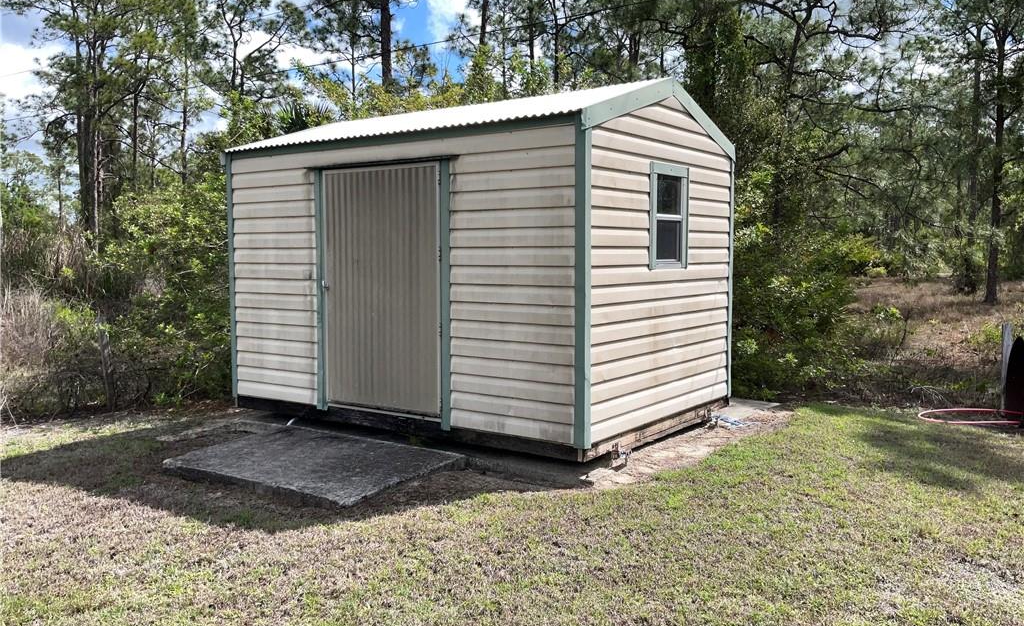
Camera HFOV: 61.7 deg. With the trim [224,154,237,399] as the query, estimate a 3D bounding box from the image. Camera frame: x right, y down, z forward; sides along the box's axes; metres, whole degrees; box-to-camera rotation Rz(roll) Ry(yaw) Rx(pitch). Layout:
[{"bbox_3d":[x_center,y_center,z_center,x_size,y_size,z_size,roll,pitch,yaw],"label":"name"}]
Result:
[{"bbox_3d":[-2.427,-0.318,7.500,0.086,2.132,0.069,3,5,36],"label":"trim"}]

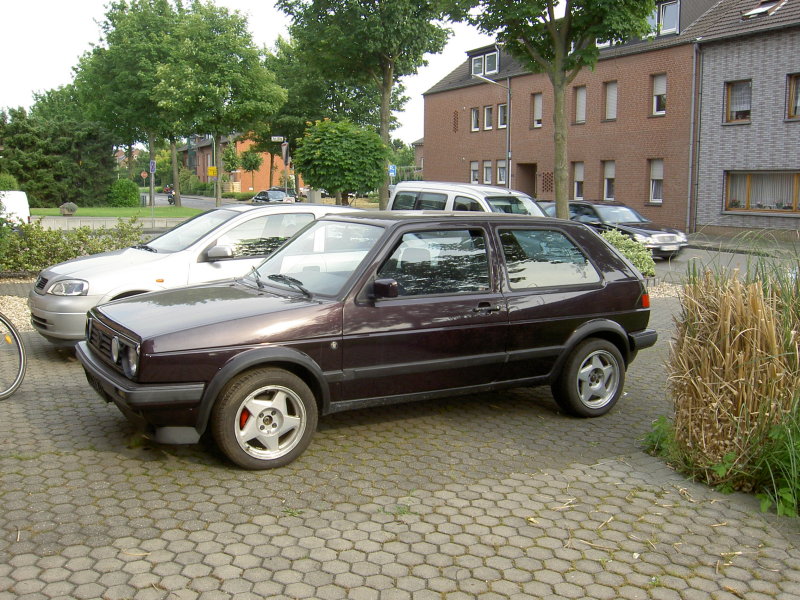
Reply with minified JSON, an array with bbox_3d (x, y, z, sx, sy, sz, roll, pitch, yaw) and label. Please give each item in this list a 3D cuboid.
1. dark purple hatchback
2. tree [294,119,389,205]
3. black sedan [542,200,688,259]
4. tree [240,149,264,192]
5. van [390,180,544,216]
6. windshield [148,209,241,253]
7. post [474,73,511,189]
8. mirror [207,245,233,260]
[{"bbox_3d":[-0.060,0.100,5.630,3.990,1.420,1.710,-4,9,-30],"label":"dark purple hatchback"},{"bbox_3d":[-1.936,-3.961,25.698,3.150,3.865,3.150,0,8,0],"label":"tree"},{"bbox_3d":[5.282,-1.887,20.643,1.770,1.430,4.600,-5,10,-30],"label":"black sedan"},{"bbox_3d":[-12.242,-10.179,64.204,1.950,4.320,1.950,0,8,0],"label":"tree"},{"bbox_3d":[1.680,-1.628,17.043,1.710,1.810,4.080,-7,11,-40],"label":"van"},{"bbox_3d":[-2.242,-0.770,8.463,0.830,0.160,1.350,-35,22,-20],"label":"windshield"},{"bbox_3d":[3.909,-6.302,32.488,2.000,6.450,0.250,-4,9,-28],"label":"post"},{"bbox_3d":[-1.767,-0.465,7.691,0.180,0.155,0.220,-4,9,-28],"label":"mirror"}]

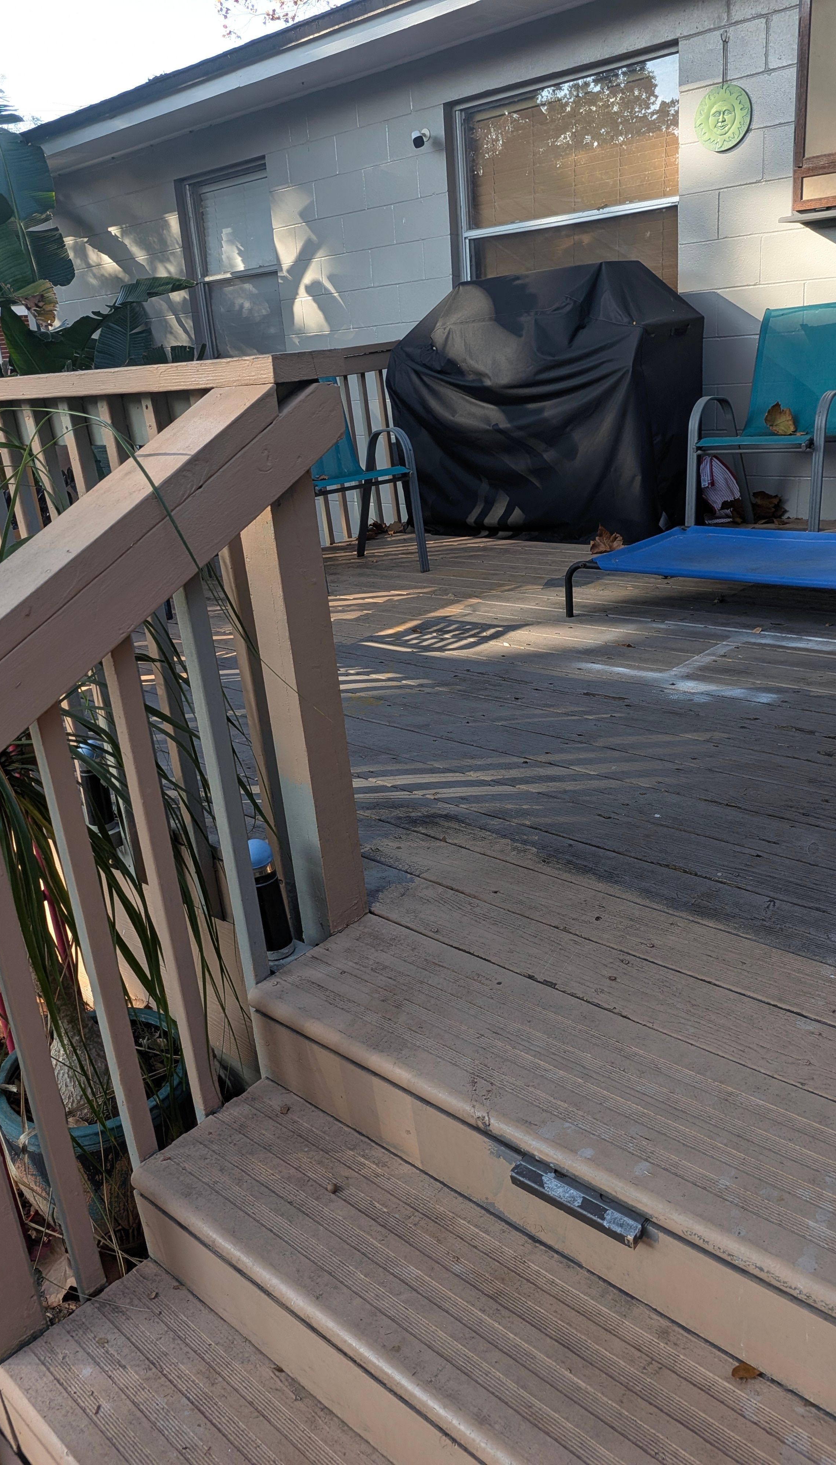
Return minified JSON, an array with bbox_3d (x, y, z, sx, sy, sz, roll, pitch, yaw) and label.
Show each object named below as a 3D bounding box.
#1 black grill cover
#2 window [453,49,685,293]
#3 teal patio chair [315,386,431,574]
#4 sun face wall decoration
[{"bbox_3d":[0.558,-1.528,4.755,1.410,1.150,0.540,14,29,40],"label":"black grill cover"},{"bbox_3d":[0.754,-2.548,5.079,1.320,1.220,0.100,14,29,40],"label":"window"},{"bbox_3d":[-0.370,-1.105,4.232,0.560,0.910,0.655,-17,24,-28],"label":"teal patio chair"},{"bbox_3d":[1.296,-2.614,4.316,0.250,0.245,0.035,14,29,40],"label":"sun face wall decoration"}]

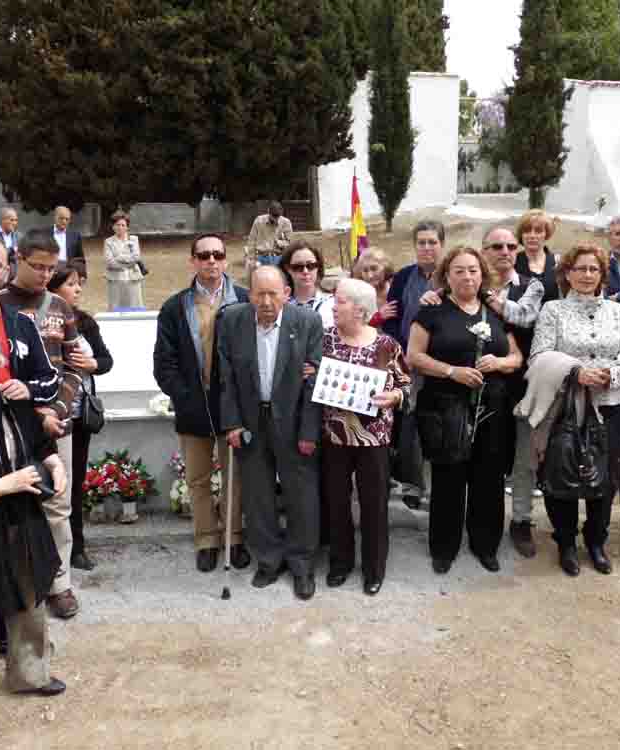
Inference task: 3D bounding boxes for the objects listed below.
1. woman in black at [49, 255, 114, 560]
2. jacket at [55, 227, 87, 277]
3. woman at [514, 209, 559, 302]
[{"bbox_3d":[-1.239,0.217,3.986,0.460,1.610,0.380,-6,11,-29],"label":"woman in black"},{"bbox_3d":[-2.569,-1.186,7.923,0.490,0.750,0.290,0,6,3],"label":"jacket"},{"bbox_3d":[1.499,-0.253,4.949,0.460,1.660,0.320,1,6,13],"label":"woman"}]

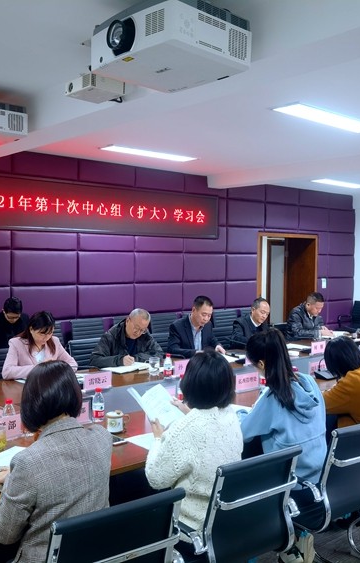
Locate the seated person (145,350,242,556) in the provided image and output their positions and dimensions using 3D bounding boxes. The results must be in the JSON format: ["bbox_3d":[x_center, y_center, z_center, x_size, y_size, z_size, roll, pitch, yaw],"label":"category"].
[{"bbox_3d":[0.061,0.953,2.656,0.520,1.270,0.780,-1,3,-40],"label":"seated person"}]

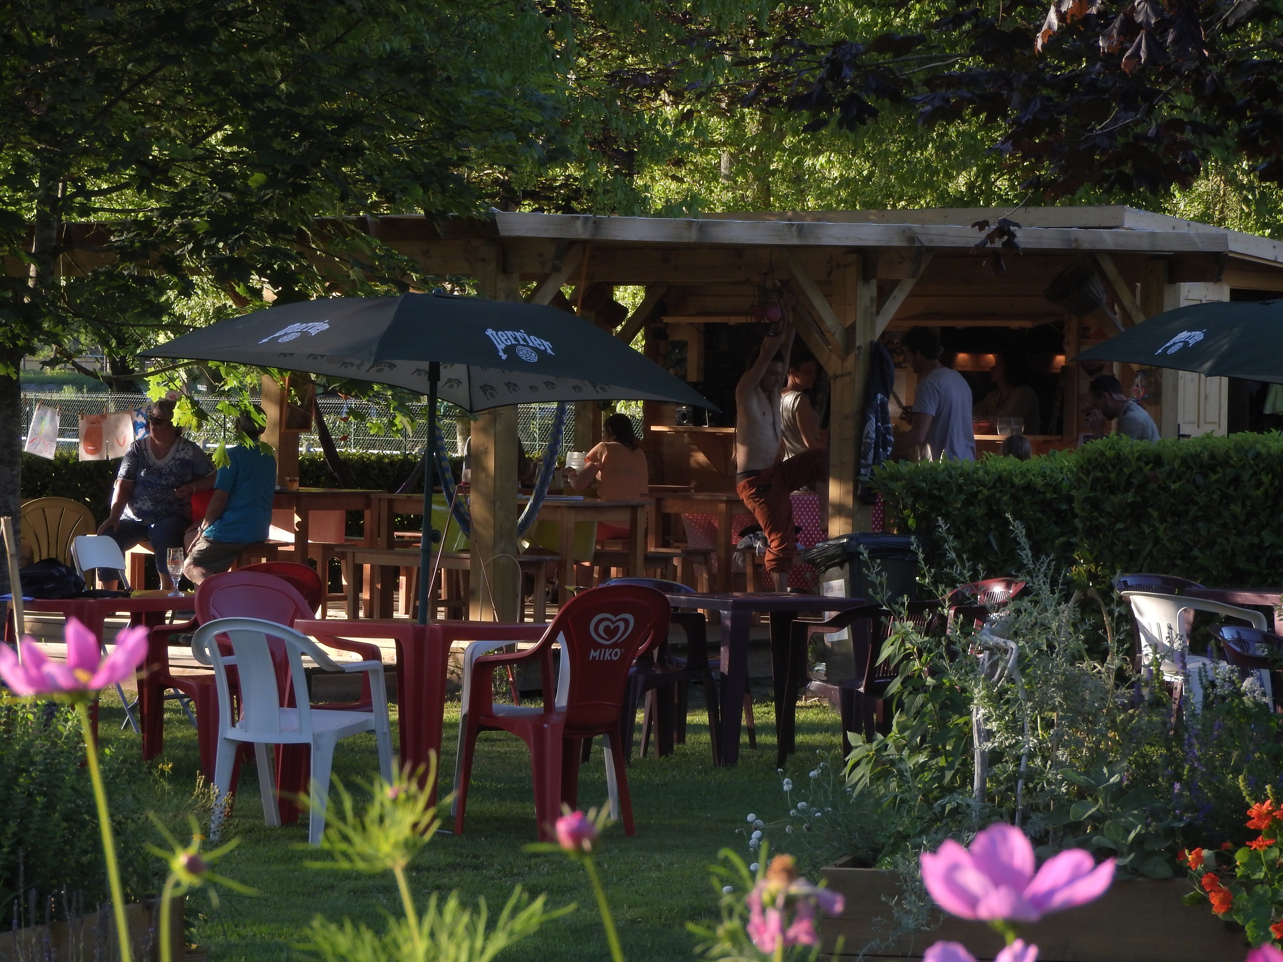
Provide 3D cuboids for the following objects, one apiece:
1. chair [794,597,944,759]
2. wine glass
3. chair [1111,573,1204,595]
[{"bbox_3d":[0.955,0.893,20.200,0.570,0.770,0.570,1,0,44],"label":"chair"},{"bbox_3d":[-2.020,0.396,20.100,0.072,0.207,0.072,0,0,0],"label":"wine glass"},{"bbox_3d":[2.820,0.890,24.100,0.570,0.810,0.570,1,0,-37],"label":"chair"}]

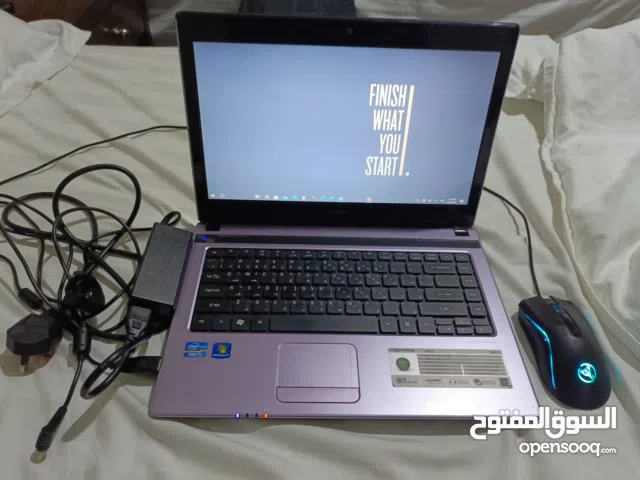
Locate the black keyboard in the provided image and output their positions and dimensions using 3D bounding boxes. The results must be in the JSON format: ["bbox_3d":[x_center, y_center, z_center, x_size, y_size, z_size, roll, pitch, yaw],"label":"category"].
[{"bbox_3d":[0.024,0.053,0.479,0.302,0.006,0.110,1,46,-2],"label":"black keyboard"}]

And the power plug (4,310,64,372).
[{"bbox_3d":[-0.282,0.105,0.440,0.042,0.040,0.050,13,12,-12],"label":"power plug"}]

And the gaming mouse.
[{"bbox_3d":[0.248,0.104,0.445,0.064,0.038,0.124,3,46,0],"label":"gaming mouse"}]

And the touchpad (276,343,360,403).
[{"bbox_3d":[-0.002,0.123,0.411,0.075,0.003,0.059,1,46,-2],"label":"touchpad"}]

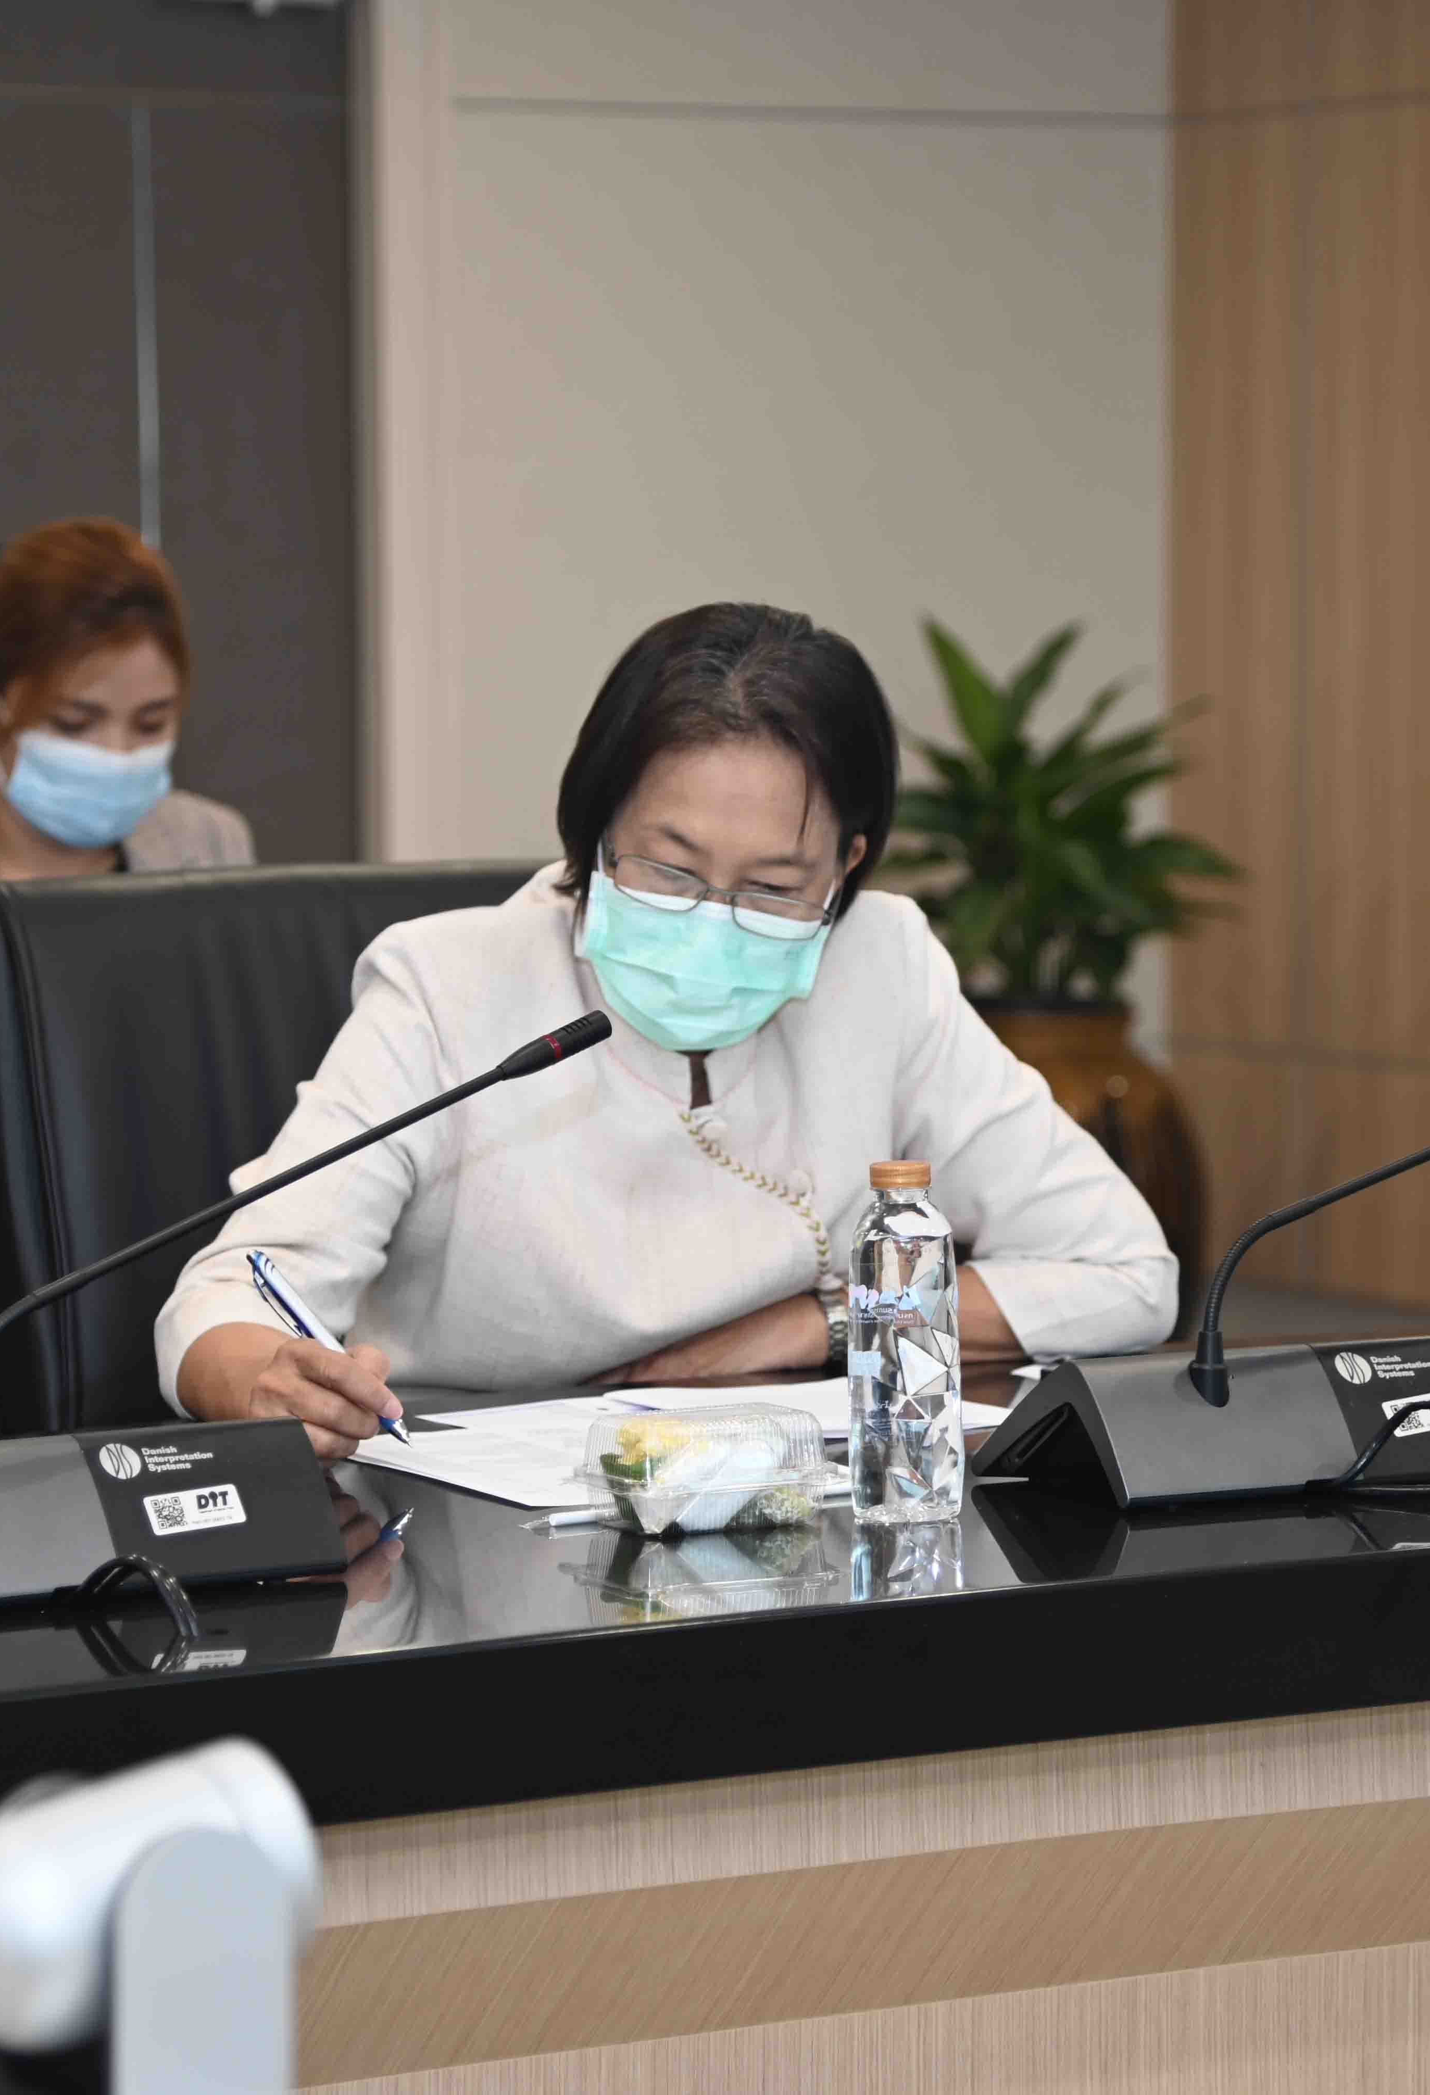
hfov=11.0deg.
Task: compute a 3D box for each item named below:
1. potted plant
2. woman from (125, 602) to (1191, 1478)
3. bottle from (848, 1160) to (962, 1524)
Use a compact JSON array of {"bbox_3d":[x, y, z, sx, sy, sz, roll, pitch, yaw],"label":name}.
[{"bbox_3d":[0.480,-0.082,10.425,0.520,1.090,0.520,0,4,0],"label":"potted plant"},{"bbox_3d":[-0.058,0.337,4.369,0.600,1.190,0.680,-2,5,-24],"label":"woman"},{"bbox_3d":[0.093,0.143,3.693,0.058,0.178,0.058,0,4,0],"label":"bottle"}]

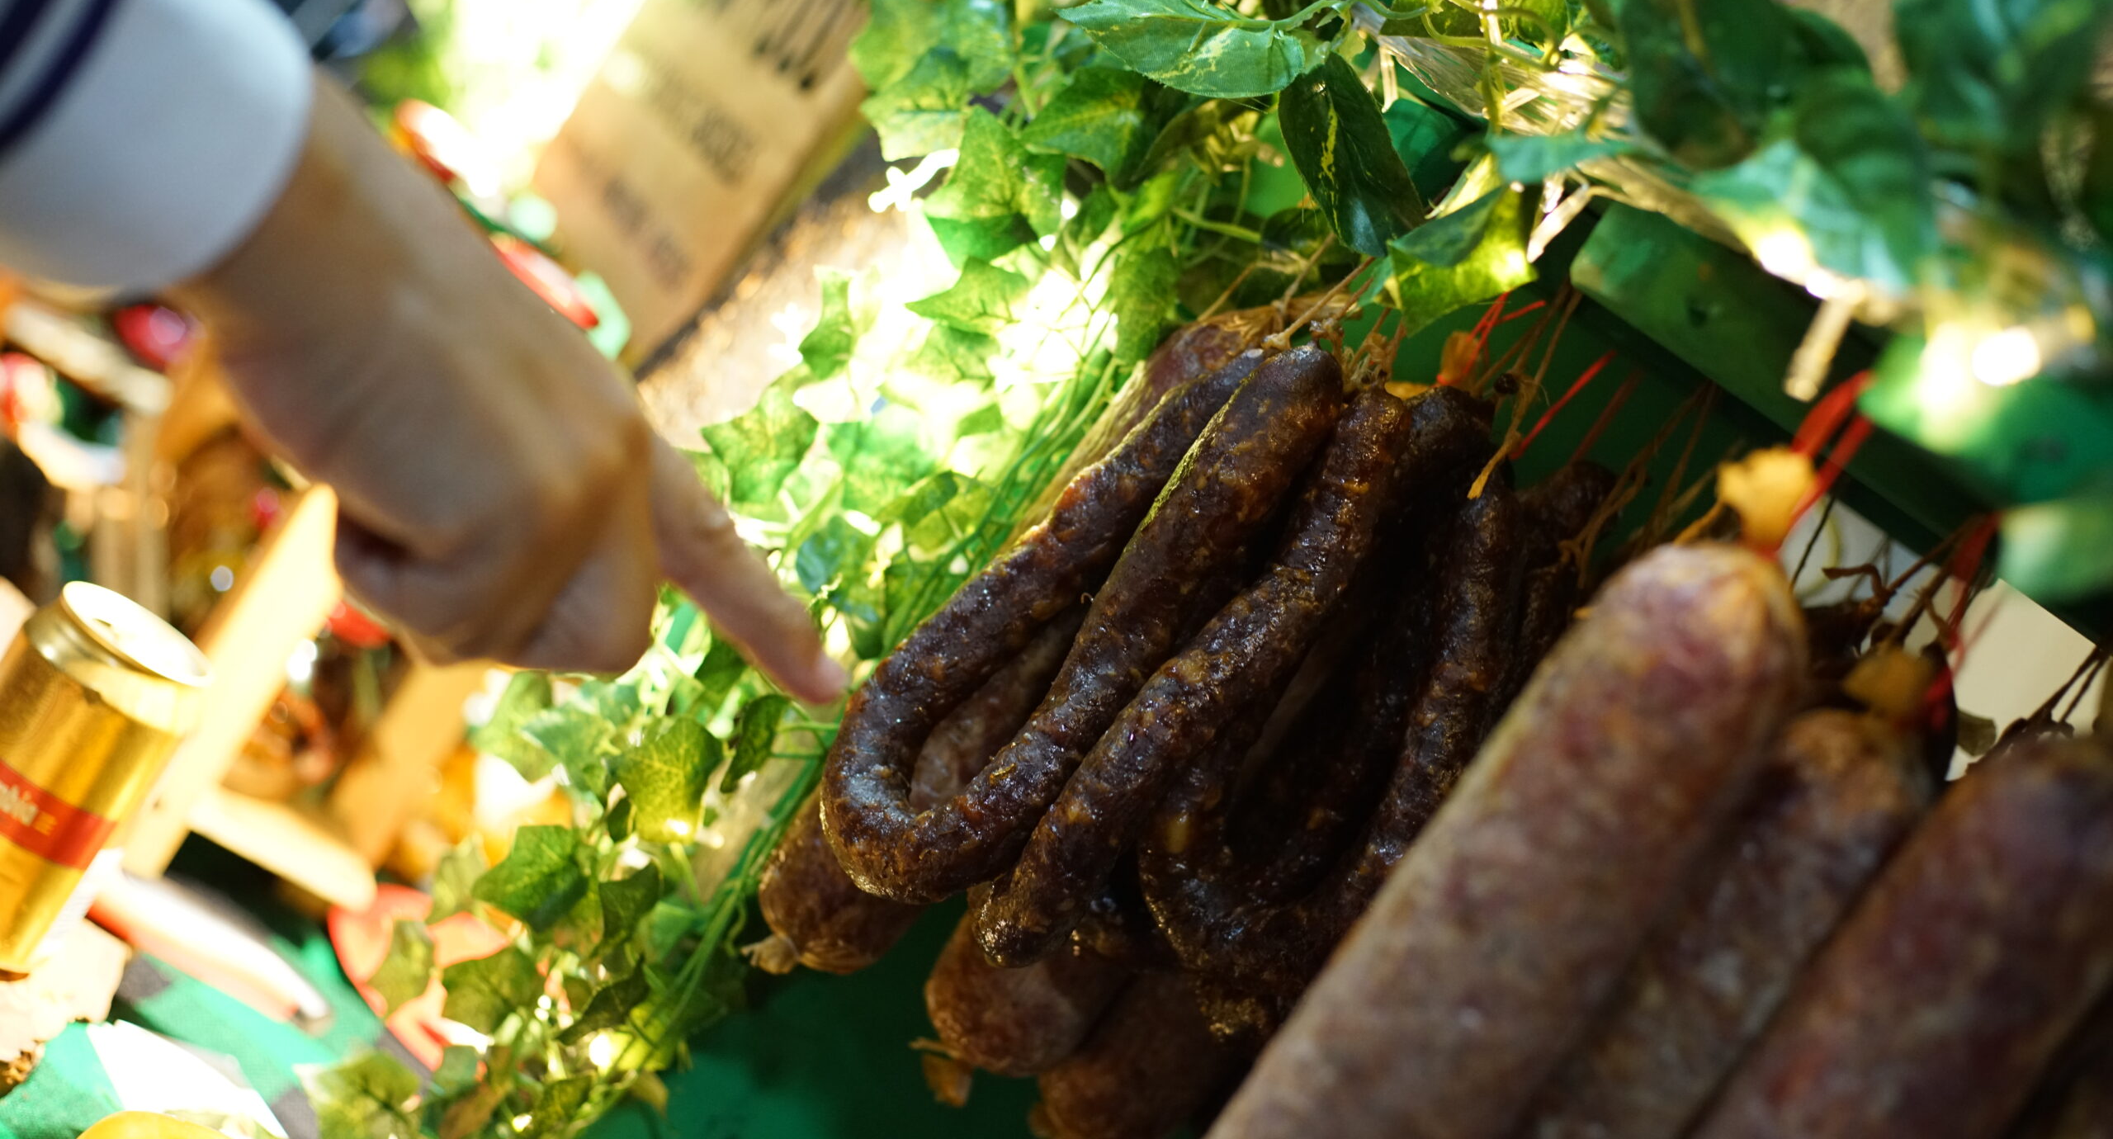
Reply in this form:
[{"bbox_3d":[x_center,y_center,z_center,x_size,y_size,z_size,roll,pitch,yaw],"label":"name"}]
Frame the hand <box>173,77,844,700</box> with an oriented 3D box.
[{"bbox_3d":[-0.131,-0.018,0.708,0.203,0.087,0.074,43,-5,-31],"label":"hand"}]

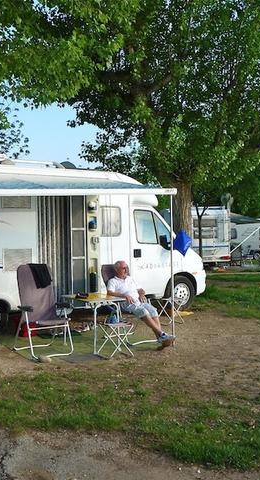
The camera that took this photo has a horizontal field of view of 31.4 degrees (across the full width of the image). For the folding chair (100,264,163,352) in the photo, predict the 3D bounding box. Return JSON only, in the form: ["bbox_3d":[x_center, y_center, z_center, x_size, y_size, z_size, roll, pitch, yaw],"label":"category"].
[{"bbox_3d":[0.023,0.954,7.095,0.630,1.130,0.760,-1,1,-37],"label":"folding chair"}]

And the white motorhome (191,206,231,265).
[{"bbox_3d":[3.383,-0.077,23.787,2.250,2.800,6.000,-1,1,0],"label":"white motorhome"}]

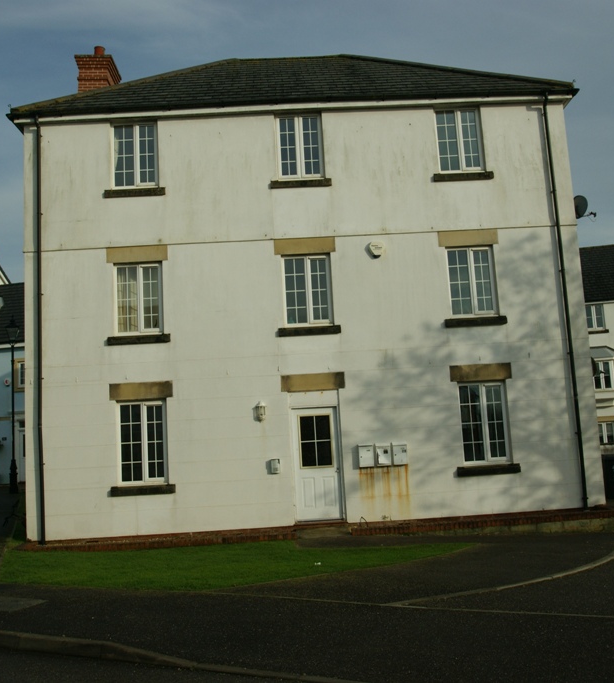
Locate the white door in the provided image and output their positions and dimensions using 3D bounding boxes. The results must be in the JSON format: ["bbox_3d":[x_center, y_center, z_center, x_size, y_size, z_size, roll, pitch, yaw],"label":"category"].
[{"bbox_3d":[0.186,2.206,13.896,0.827,2.039,0.090,-3,-8,-2],"label":"white door"}]

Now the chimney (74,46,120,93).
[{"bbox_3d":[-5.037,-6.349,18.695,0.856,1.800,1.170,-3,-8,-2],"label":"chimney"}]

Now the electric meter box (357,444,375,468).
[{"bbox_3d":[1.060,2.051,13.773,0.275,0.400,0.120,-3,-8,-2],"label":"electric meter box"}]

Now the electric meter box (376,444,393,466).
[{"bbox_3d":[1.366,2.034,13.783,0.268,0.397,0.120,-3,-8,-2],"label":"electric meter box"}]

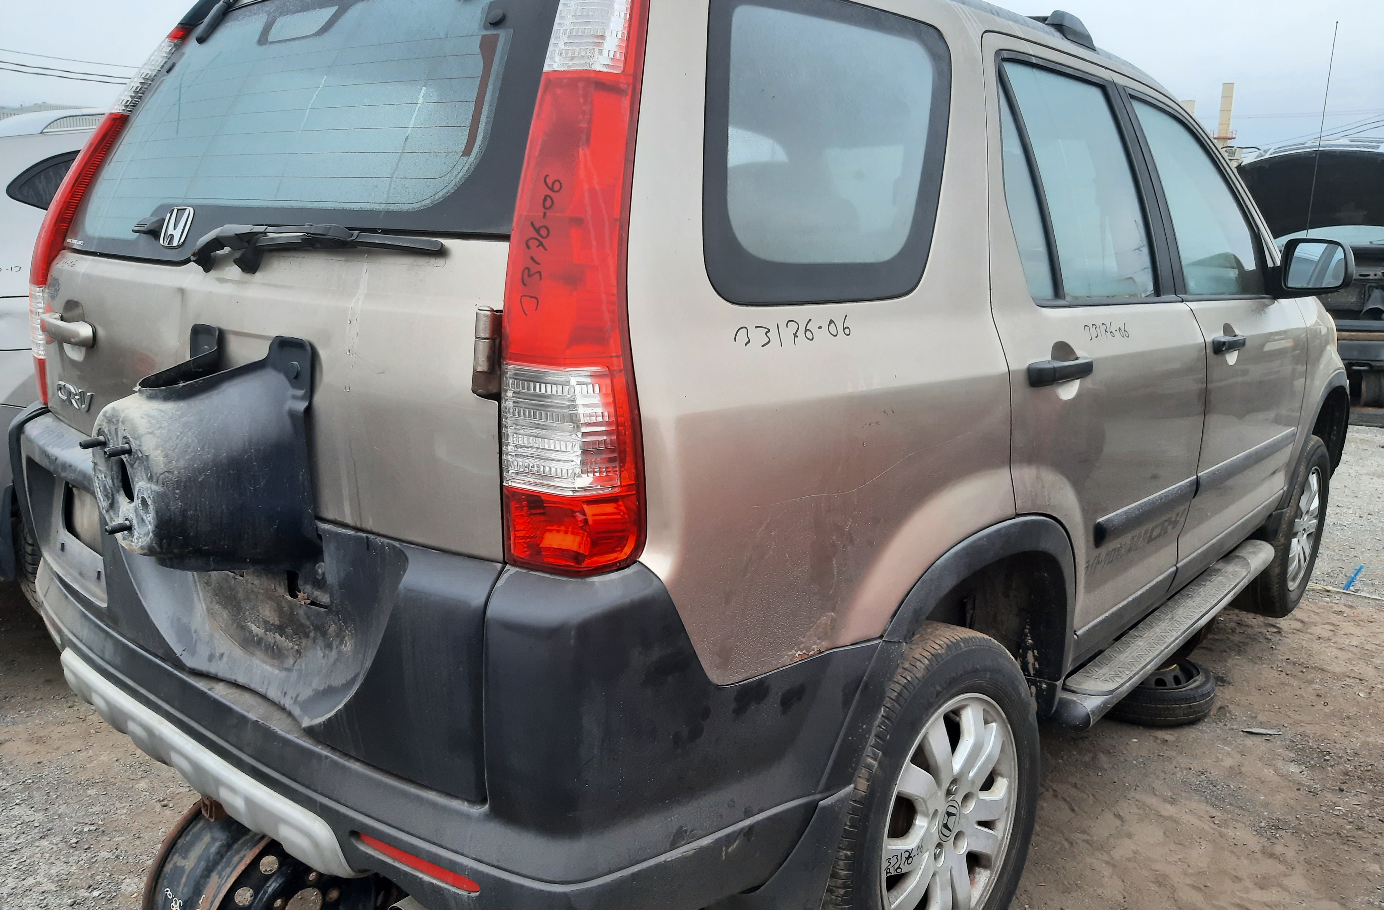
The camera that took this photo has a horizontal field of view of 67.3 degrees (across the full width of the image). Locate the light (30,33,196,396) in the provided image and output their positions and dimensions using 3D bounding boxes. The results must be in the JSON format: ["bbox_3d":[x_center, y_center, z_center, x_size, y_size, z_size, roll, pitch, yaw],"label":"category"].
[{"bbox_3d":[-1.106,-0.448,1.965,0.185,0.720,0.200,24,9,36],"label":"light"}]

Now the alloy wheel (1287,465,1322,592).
[{"bbox_3d":[2.114,0.250,3.698,0.140,0.440,0.440,12,15,39],"label":"alloy wheel"}]

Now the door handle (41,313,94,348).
[{"bbox_3d":[-1.091,-0.217,1.807,0.205,0.052,0.052,12,16,40],"label":"door handle"}]

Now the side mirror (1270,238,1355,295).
[{"bbox_3d":[1.784,-0.535,2.969,0.200,0.160,0.120,12,15,39],"label":"side mirror"}]

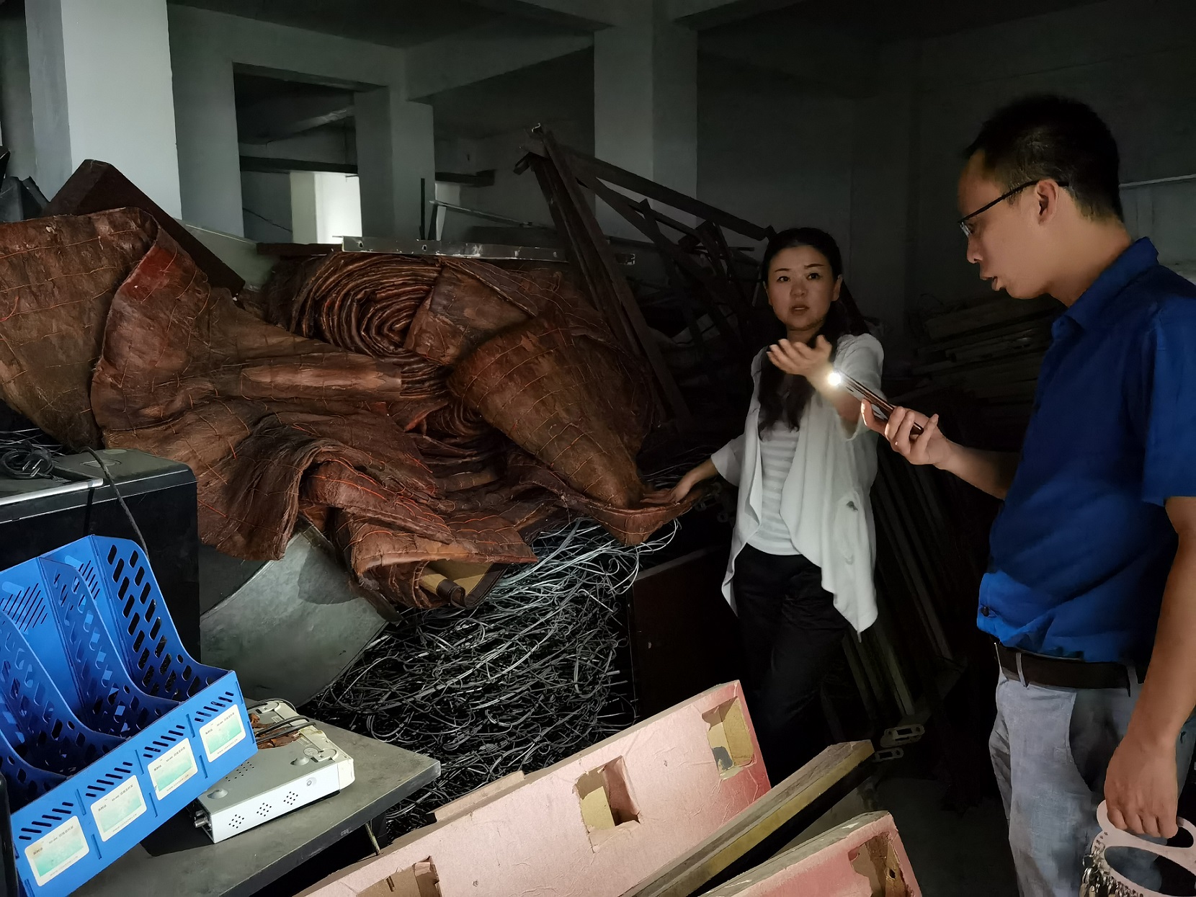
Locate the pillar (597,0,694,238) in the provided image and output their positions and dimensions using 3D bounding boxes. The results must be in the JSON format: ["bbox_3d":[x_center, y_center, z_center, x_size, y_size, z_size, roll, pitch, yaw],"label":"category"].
[{"bbox_3d":[0.310,-1.106,6.107,0.410,3.400,0.540,-8,10,-42],"label":"pillar"}]

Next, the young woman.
[{"bbox_3d":[0.360,0.347,1.978,0.448,1.625,0.616,2,8,20],"label":"young woman"}]

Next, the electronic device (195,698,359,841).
[{"bbox_3d":[-0.519,0.467,1.384,0.214,0.047,0.251,-11,16,-40],"label":"electronic device"}]

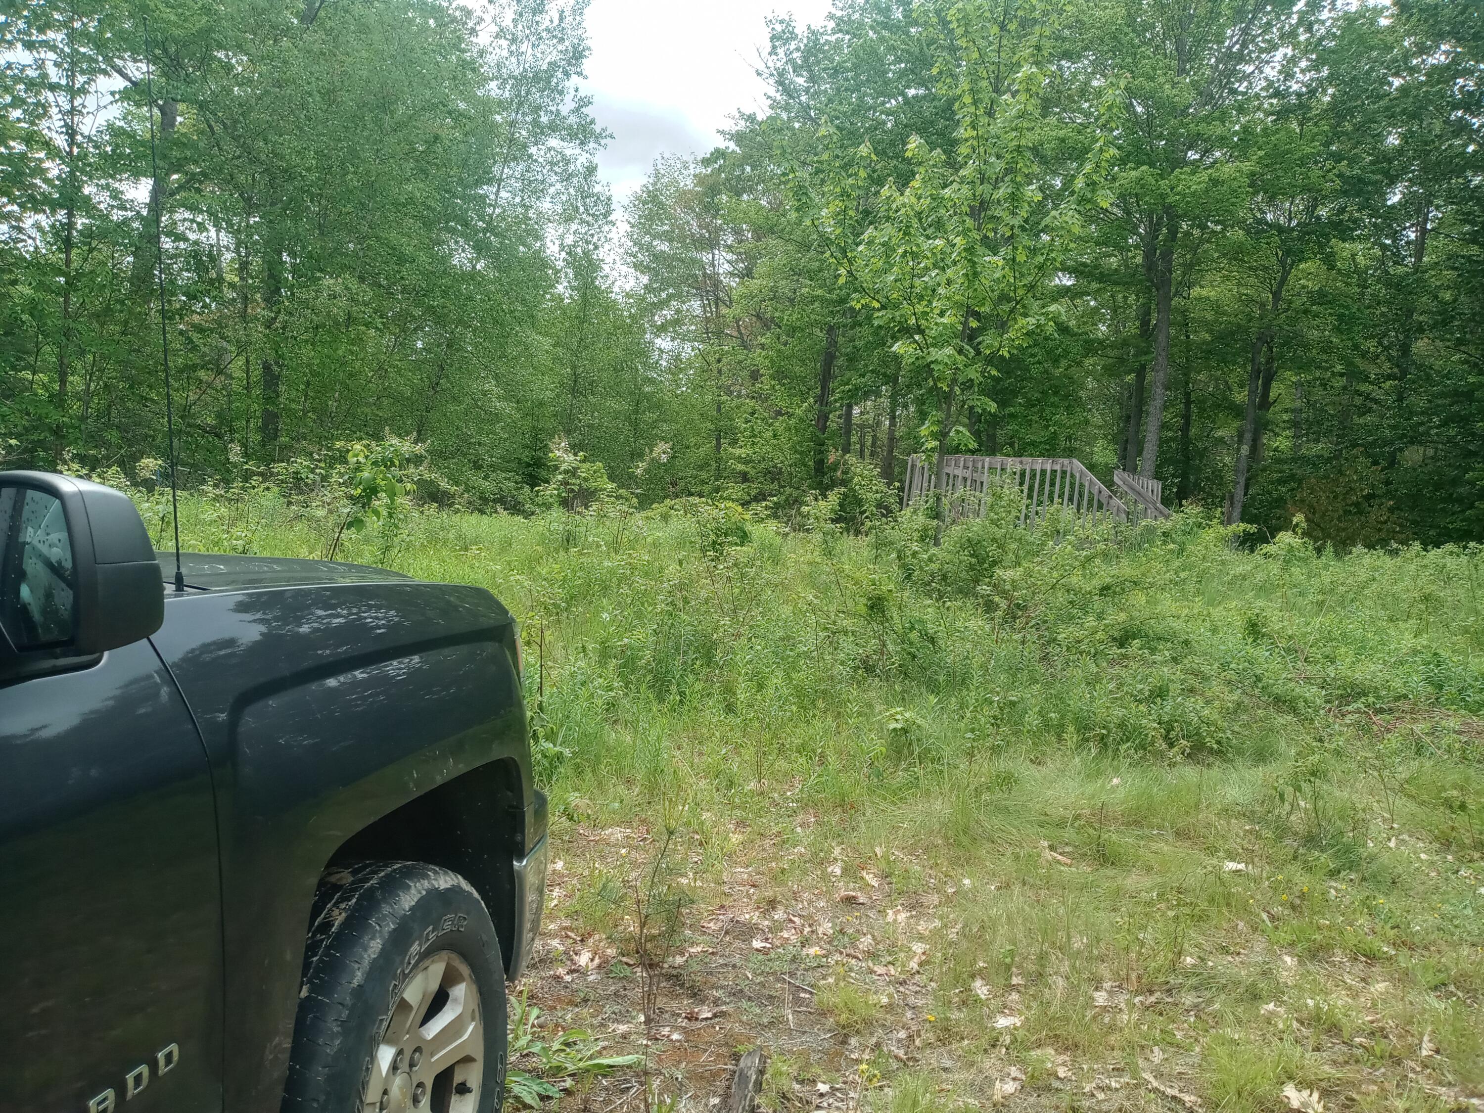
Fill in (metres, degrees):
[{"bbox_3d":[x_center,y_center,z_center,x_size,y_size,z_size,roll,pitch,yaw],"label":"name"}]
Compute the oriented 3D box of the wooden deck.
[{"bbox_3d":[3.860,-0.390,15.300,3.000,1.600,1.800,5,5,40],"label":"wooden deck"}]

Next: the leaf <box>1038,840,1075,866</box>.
[{"bbox_3d":[1.206,1.140,4.600,0.130,0.050,0.090,3,4,17],"label":"leaf"}]

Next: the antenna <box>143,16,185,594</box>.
[{"bbox_3d":[-0.788,-0.335,1.635,0.015,0.772,0.015,0,5,10],"label":"antenna"}]

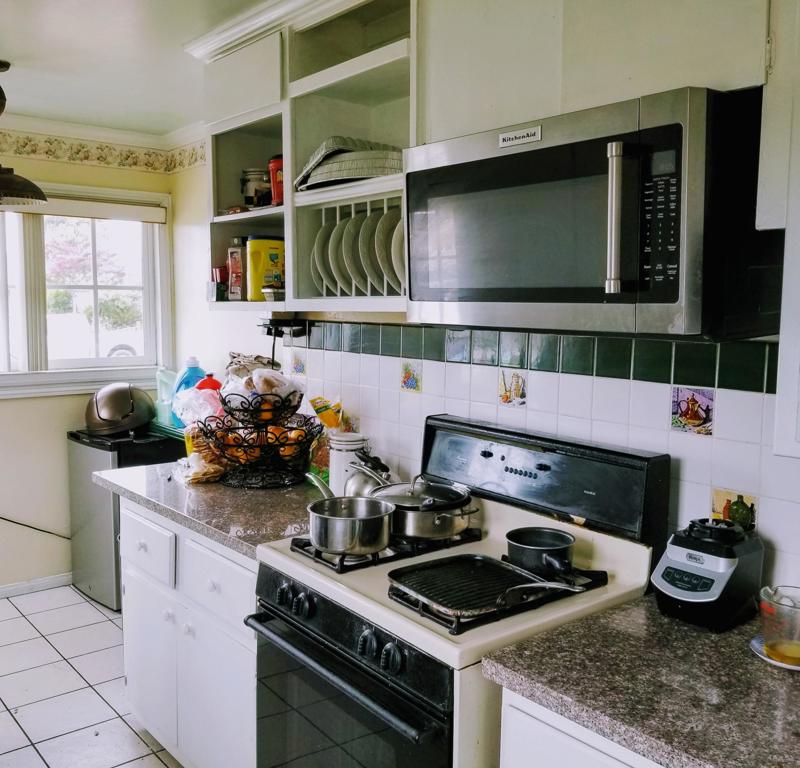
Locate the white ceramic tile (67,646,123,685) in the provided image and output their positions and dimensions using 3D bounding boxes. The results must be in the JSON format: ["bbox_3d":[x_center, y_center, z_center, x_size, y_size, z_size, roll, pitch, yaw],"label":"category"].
[{"bbox_3d":[-1.243,1.215,3.344,0.303,0.010,0.303,-3,7,-41],"label":"white ceramic tile"}]

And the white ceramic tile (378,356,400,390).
[{"bbox_3d":[-0.030,-0.037,2.591,0.010,0.107,0.107,-3,7,-40],"label":"white ceramic tile"}]

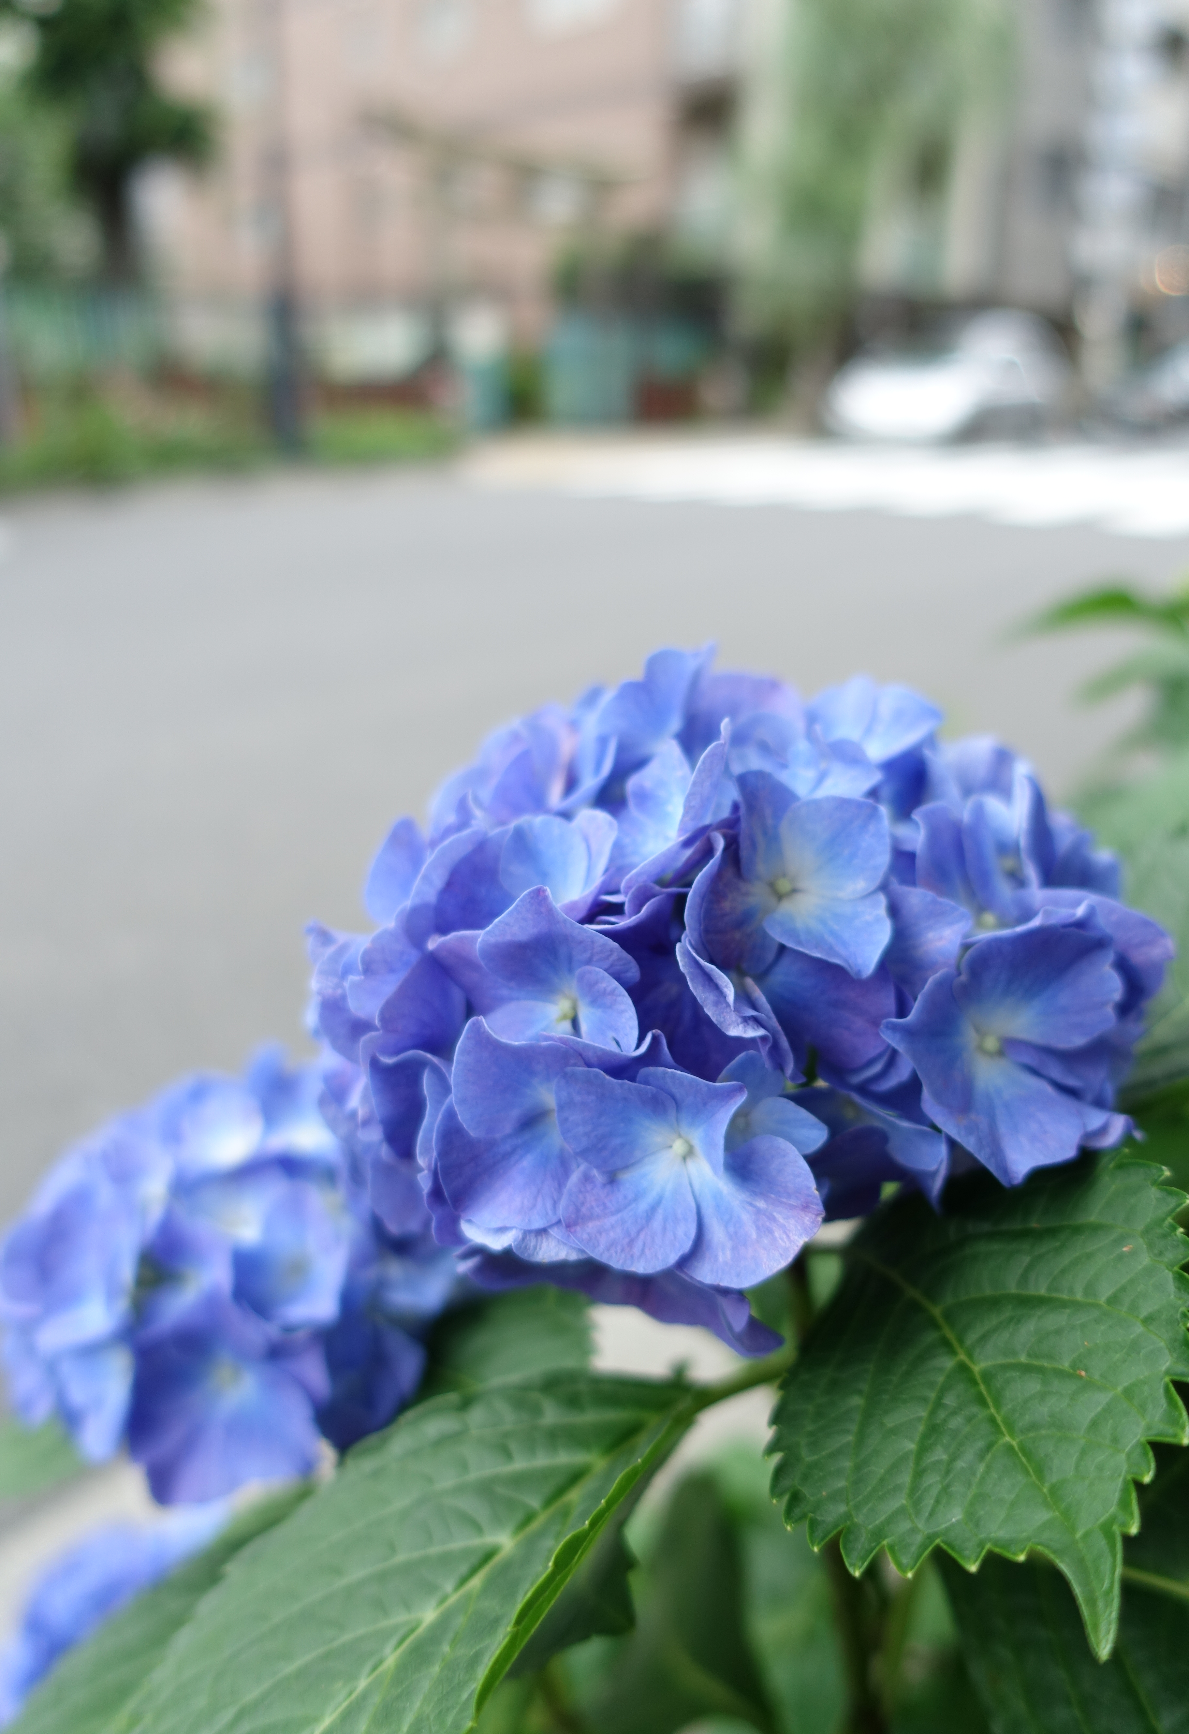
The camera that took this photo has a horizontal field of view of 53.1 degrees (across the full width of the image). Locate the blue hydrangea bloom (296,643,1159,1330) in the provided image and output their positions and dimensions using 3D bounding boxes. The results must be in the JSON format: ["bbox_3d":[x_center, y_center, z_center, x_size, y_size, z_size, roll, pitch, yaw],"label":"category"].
[{"bbox_3d":[0.026,0.021,0.243,0.167,0.127,0.156,0,23,0],"label":"blue hydrangea bloom"}]

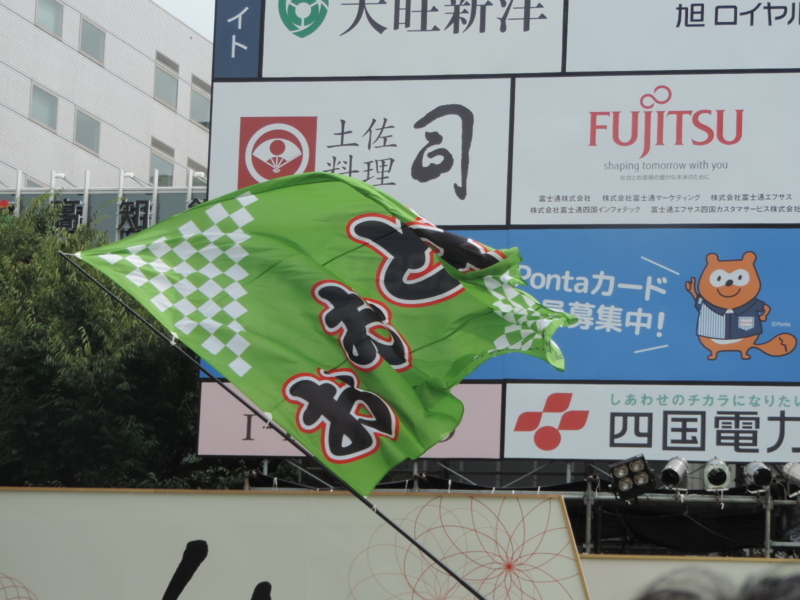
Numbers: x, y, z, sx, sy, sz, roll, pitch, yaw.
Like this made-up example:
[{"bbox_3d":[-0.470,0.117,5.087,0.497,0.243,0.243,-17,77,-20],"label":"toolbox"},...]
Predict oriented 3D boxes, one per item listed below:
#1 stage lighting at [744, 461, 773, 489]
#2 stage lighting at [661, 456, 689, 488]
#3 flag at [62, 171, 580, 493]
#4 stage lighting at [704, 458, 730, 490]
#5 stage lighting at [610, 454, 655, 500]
[{"bbox_3d":[3.490,1.699,27.000,0.250,0.260,0.320,3,10,-9],"label":"stage lighting"},{"bbox_3d":[2.697,1.695,27.250,0.250,0.260,0.330,-1,16,23],"label":"stage lighting"},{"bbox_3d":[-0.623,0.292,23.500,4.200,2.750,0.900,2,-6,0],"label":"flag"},{"bbox_3d":[3.103,1.705,27.100,0.260,0.270,0.320,1,17,5],"label":"stage lighting"},{"bbox_3d":[2.293,1.750,27.350,0.360,0.370,0.170,-20,28,3],"label":"stage lighting"}]

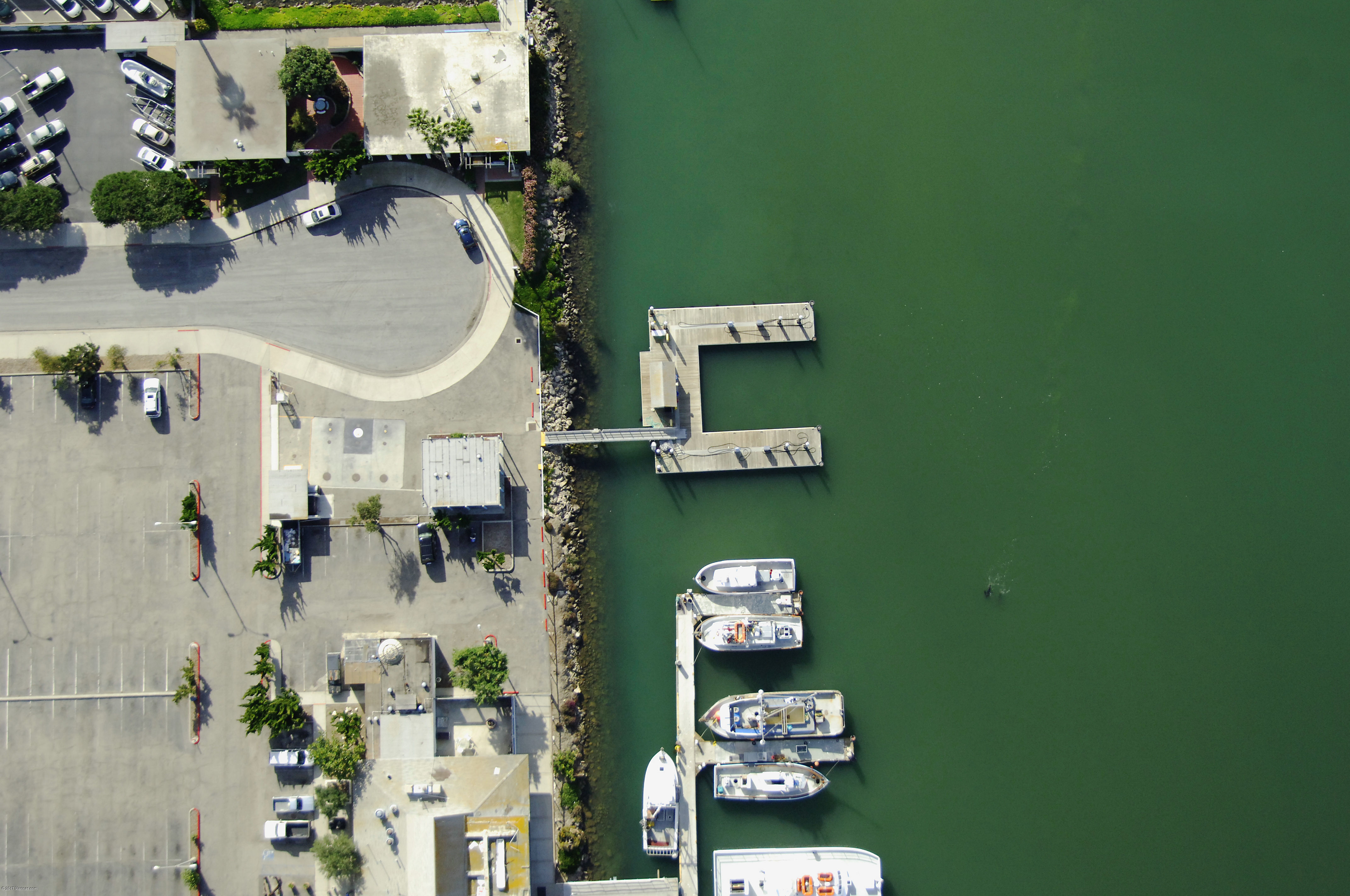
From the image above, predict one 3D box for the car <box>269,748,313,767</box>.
[{"bbox_3d":[-44.471,36.055,209.047,5.270,1.750,1.850,-1,85,0],"label":"car"}]

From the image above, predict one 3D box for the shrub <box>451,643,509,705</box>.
[{"bbox_3d":[-22.390,26.278,208.809,6.435,5.800,6.756,0,83,-1],"label":"shrub"}]

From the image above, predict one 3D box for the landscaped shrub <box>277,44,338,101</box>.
[{"bbox_3d":[-43.538,-44.422,213.805,7.070,5.200,6.570,-1,85,0],"label":"landscaped shrub"}]

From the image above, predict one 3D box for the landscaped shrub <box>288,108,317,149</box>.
[{"bbox_3d":[-44.496,-38.124,214.855,3.340,2.100,4.810,-1,85,0],"label":"landscaped shrub"}]

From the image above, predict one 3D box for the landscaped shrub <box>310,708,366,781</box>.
[{"bbox_3d":[-38.718,34.269,207.848,6.284,5.200,7.894,0,83,-1],"label":"landscaped shrub"}]

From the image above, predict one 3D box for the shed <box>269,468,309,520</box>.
[{"bbox_3d":[-45.028,5.563,210.982,4.520,2.800,5.870,-2,85,0],"label":"shed"}]

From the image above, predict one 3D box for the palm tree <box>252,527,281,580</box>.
[{"bbox_3d":[-47.431,12.264,209.696,3.190,4.300,5.990,-1,85,0],"label":"palm tree"}]

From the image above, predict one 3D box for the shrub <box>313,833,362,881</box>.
[{"bbox_3d":[-38.694,46.984,206.918,5.440,4.200,5.120,-1,85,0],"label":"shrub"}]

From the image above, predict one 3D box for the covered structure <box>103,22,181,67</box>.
[{"bbox_3d":[-63.239,-48.081,215.468,9.280,2.600,5.270,-3,85,0],"label":"covered structure"}]

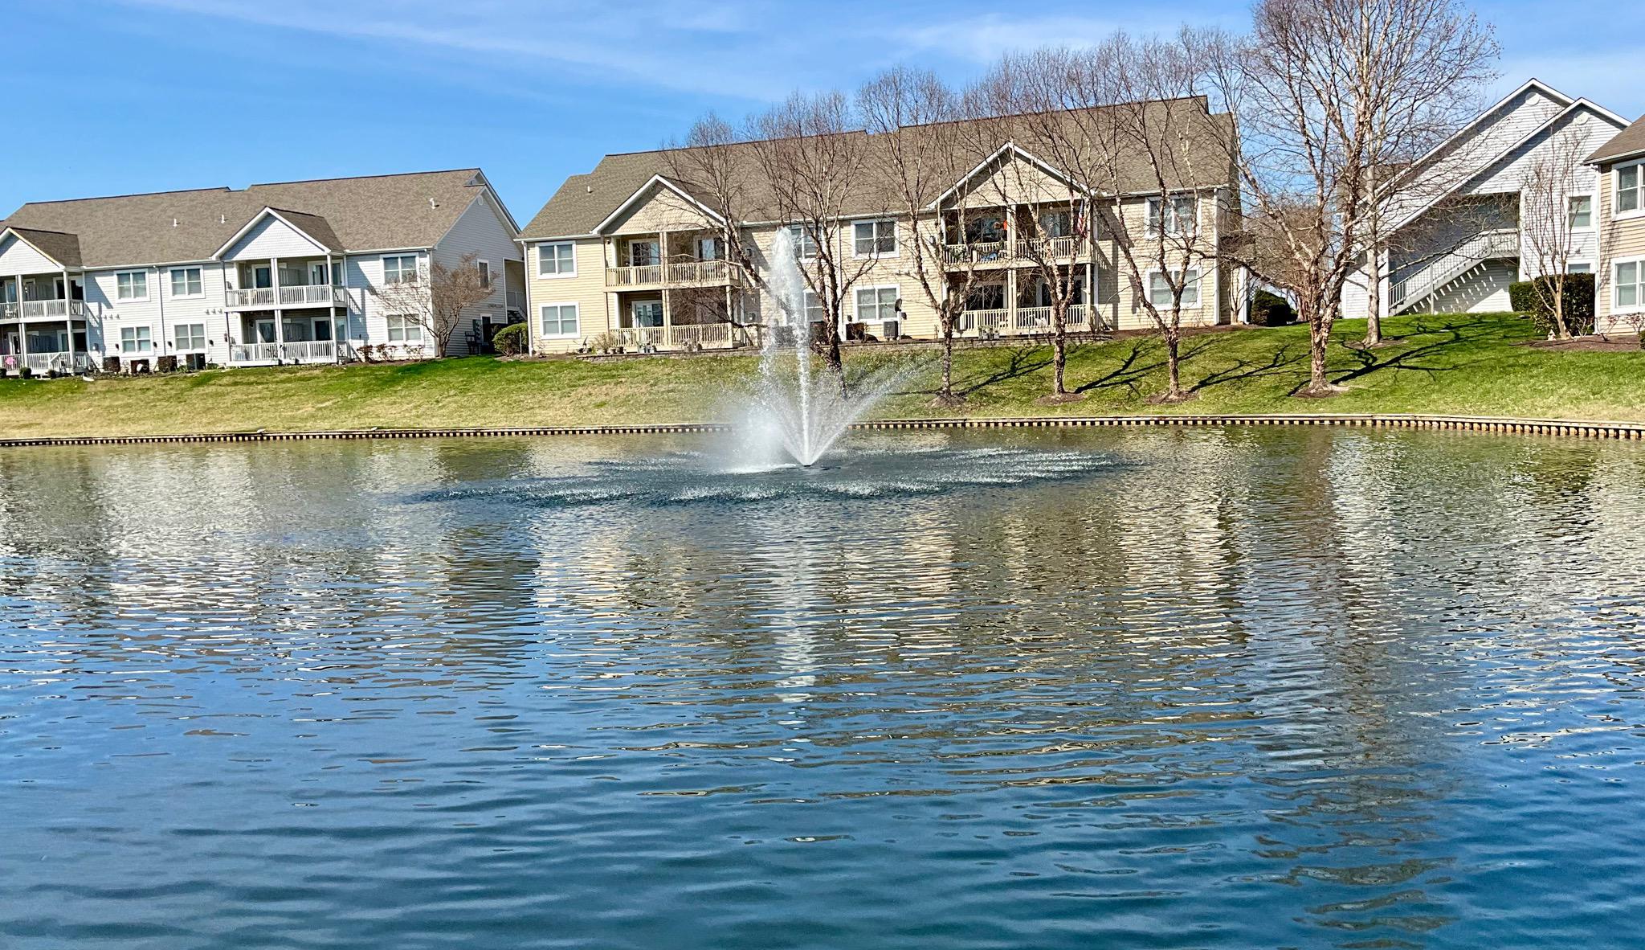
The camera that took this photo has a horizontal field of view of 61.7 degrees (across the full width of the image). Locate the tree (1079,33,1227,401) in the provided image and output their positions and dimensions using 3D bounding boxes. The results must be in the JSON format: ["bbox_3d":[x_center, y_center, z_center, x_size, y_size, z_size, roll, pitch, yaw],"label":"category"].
[{"bbox_3d":[11.157,-8.704,46.552,4.990,12.280,4.990,-2,4,0],"label":"tree"}]

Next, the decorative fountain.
[{"bbox_3d":[-0.014,-2.757,30.009,3.860,5.180,3.860,-2,4,0],"label":"decorative fountain"}]

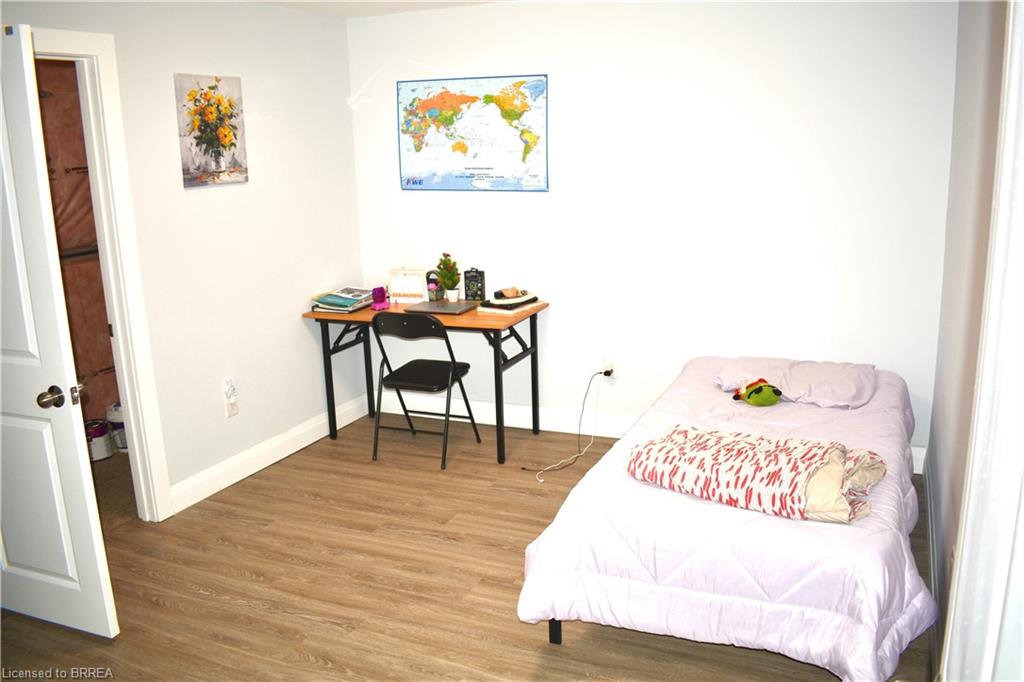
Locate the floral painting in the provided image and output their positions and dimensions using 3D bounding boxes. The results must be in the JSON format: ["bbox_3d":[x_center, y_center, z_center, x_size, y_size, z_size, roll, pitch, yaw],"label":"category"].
[{"bbox_3d":[-1.384,-0.981,3.587,0.025,0.502,0.408,4,13,23],"label":"floral painting"}]

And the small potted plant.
[{"bbox_3d":[-0.352,-0.359,4.360,0.135,0.261,0.135,-1,12,0],"label":"small potted plant"}]

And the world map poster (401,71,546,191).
[{"bbox_3d":[-0.231,-1.166,4.357,0.936,0.614,0.015,4,13,23],"label":"world map poster"}]

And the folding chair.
[{"bbox_3d":[-0.476,0.219,4.189,0.447,0.808,0.484,4,13,23],"label":"folding chair"}]

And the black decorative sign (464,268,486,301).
[{"bbox_3d":[-0.207,-0.316,4.391,0.106,0.186,0.037,2,13,17],"label":"black decorative sign"}]

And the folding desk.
[{"bbox_3d":[-0.476,0.197,4.415,1.214,0.757,0.633,4,13,23],"label":"folding desk"}]

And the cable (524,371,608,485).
[{"bbox_3d":[0.268,0.435,4.093,0.298,0.402,0.730,4,13,23],"label":"cable"}]

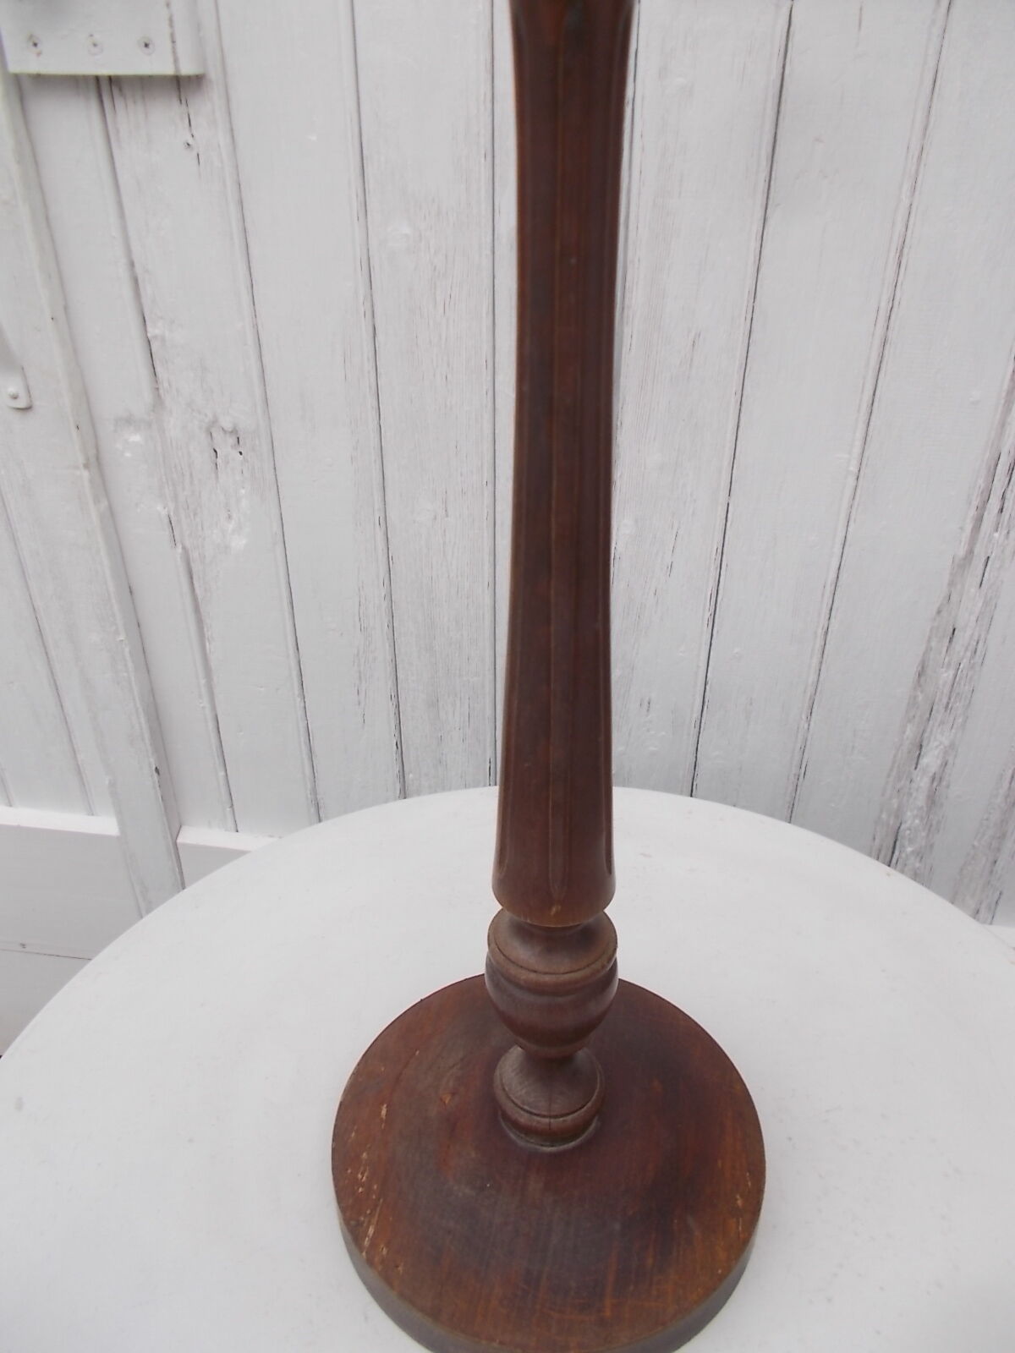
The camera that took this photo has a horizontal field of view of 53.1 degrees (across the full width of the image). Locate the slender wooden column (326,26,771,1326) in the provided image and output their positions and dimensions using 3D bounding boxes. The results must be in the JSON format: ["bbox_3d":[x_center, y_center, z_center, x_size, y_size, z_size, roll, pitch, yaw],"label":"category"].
[{"bbox_3d":[0.020,-0.003,0.389,0.220,0.594,0.220,0,30,0],"label":"slender wooden column"}]

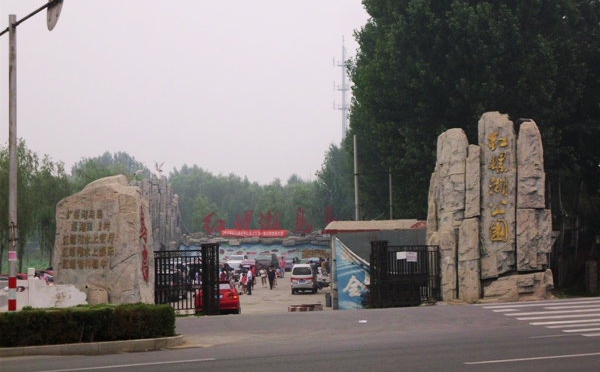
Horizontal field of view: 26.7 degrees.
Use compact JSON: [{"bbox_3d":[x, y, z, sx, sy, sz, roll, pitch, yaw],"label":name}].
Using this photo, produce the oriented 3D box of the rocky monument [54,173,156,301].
[{"bbox_3d":[-7.017,2.112,45.300,3.400,4.850,1.900,0,-1,5],"label":"rocky monument"}]

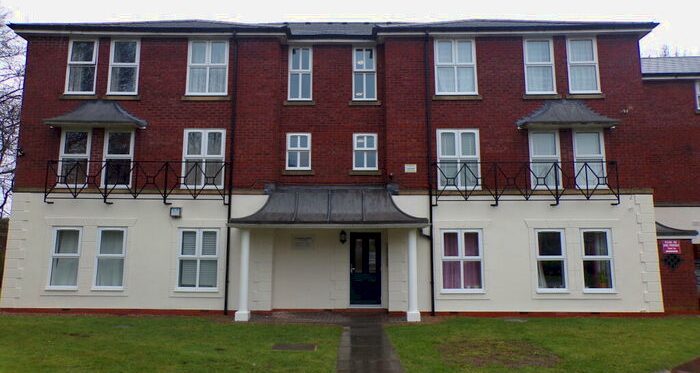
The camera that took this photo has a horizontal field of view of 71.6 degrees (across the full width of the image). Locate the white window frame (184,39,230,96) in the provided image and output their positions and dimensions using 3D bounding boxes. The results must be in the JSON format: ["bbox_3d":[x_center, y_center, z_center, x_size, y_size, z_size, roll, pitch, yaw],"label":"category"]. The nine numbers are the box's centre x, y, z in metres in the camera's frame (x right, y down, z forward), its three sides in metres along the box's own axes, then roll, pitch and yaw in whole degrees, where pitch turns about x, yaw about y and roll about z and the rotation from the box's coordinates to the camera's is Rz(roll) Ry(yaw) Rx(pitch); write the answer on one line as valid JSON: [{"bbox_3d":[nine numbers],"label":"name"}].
[{"bbox_3d":[-3.884,-3.245,13.263,1.145,1.591,0.100,0,-9,0],"label":"white window frame"}]

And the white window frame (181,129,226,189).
[{"bbox_3d":[-3.871,-0.737,12.874,1.132,1.635,0.100,0,-9,0],"label":"white window frame"}]

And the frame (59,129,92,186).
[{"bbox_3d":[-7.200,-0.731,12.762,0.808,1.548,0.120,0,-8,1],"label":"frame"}]

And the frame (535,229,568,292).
[{"bbox_3d":[5.057,1.872,12.228,0.796,1.586,0.120,0,-8,1],"label":"frame"}]

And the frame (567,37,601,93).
[{"bbox_3d":[6.375,-3.293,13.273,0.855,1.610,0.100,0,-9,0],"label":"frame"}]

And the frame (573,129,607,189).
[{"bbox_3d":[6.196,-0.693,12.595,0.804,1.585,0.120,0,-8,1],"label":"frame"}]

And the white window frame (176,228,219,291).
[{"bbox_3d":[-3.909,1.901,12.541,1.087,1.614,0.100,0,-9,1],"label":"white window frame"}]

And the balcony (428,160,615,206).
[{"bbox_3d":[4.457,-0.037,12.423,4.600,1.110,0.420,0,-9,0],"label":"balcony"}]

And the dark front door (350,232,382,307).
[{"bbox_3d":[0.429,2.193,12.964,0.814,1.912,0.060,0,-9,1],"label":"dark front door"}]

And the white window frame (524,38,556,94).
[{"bbox_3d":[5.187,-3.265,13.252,0.823,1.588,0.100,0,-9,1],"label":"white window frame"}]

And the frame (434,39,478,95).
[{"bbox_3d":[2.884,-3.267,13.268,1.145,1.604,0.100,0,-9,0],"label":"frame"}]

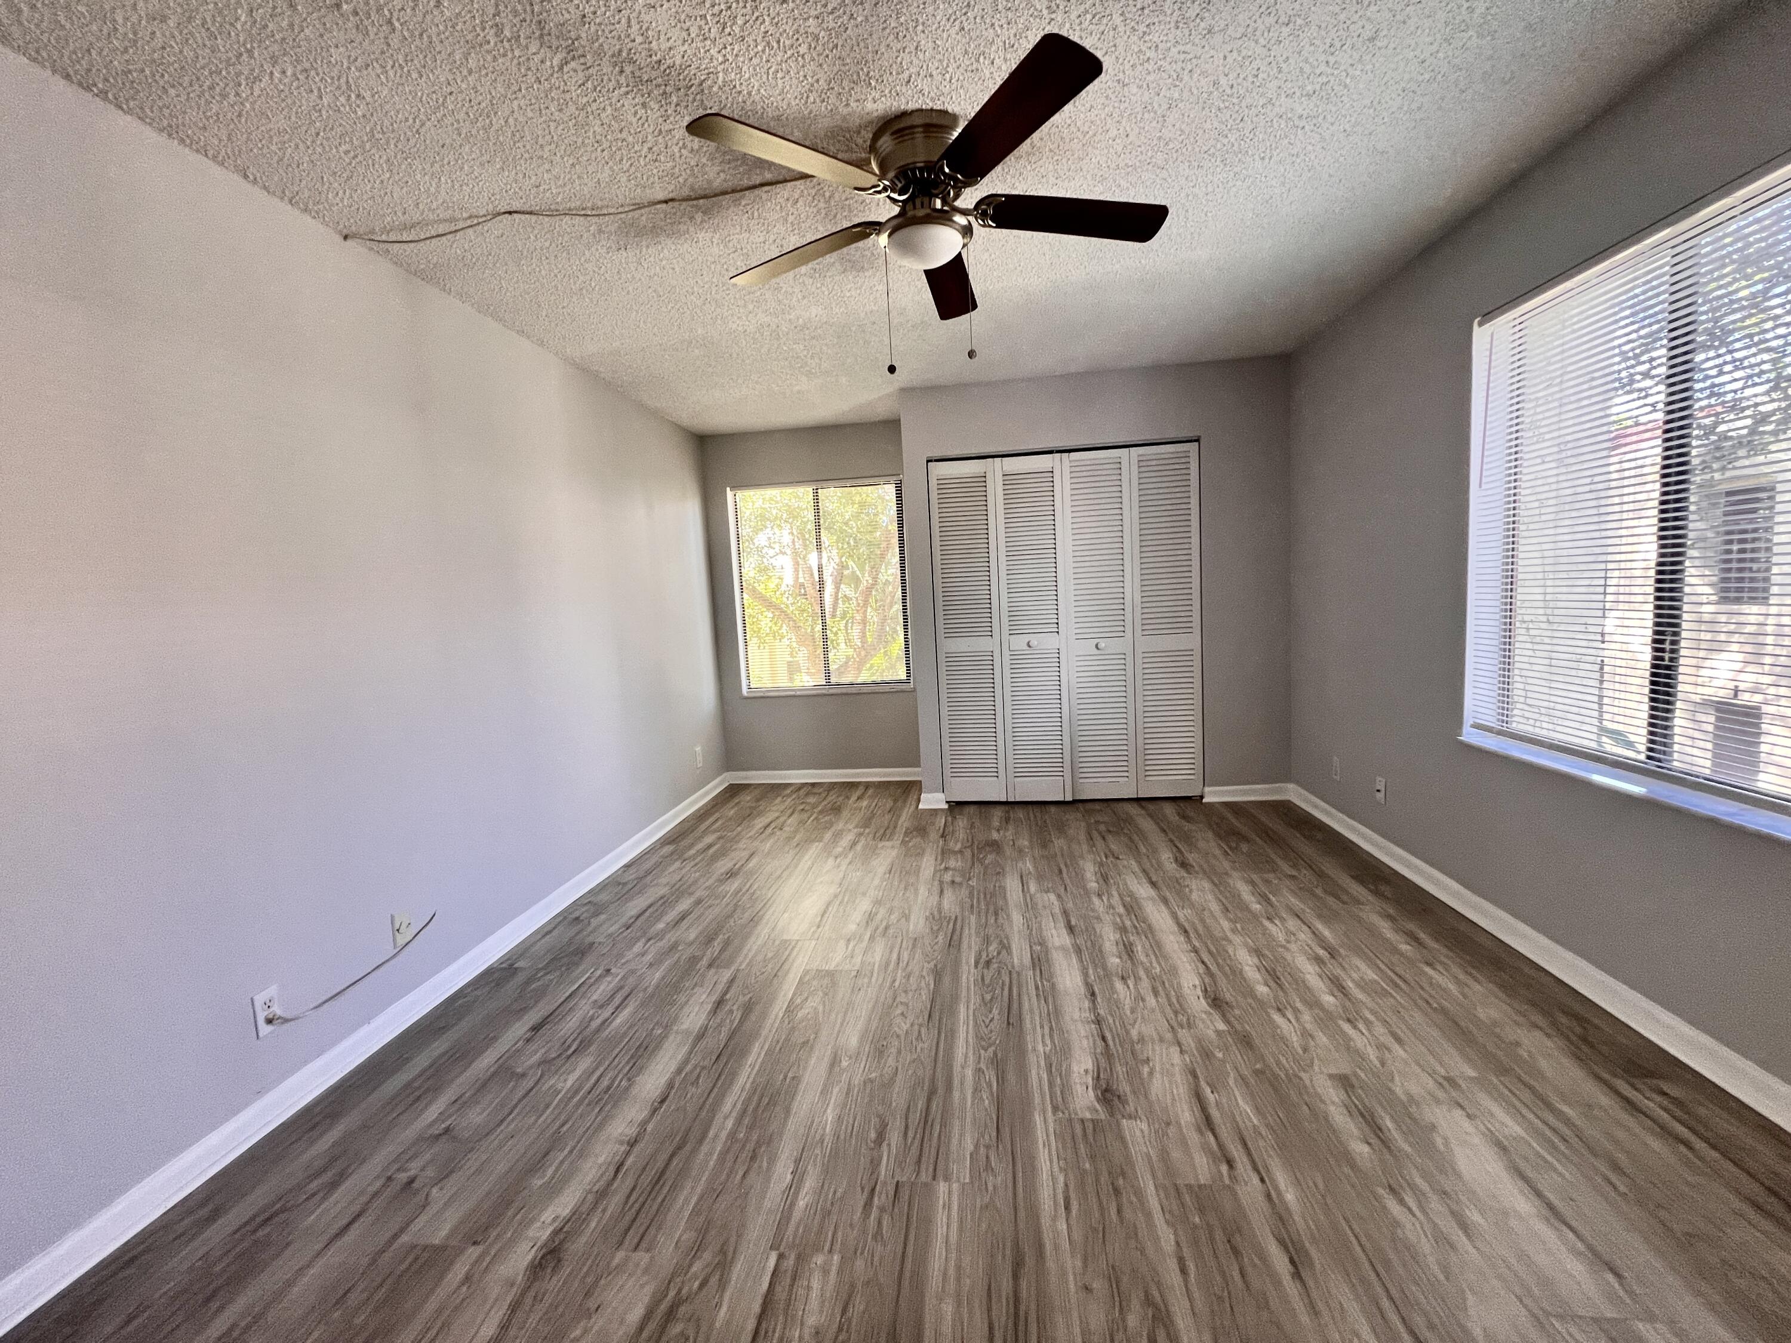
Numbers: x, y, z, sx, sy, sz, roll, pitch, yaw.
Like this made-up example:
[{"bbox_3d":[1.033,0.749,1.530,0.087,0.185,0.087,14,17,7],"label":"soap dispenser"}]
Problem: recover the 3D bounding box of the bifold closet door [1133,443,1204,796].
[{"bbox_3d":[1.557,-0.262,3.855,0.368,2.016,0.030,-2,6,7],"label":"bifold closet door"}]

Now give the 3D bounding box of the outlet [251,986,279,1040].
[{"bbox_3d":[-1.635,0.883,1.756,0.008,0.115,0.067,-2,6,7],"label":"outlet"}]

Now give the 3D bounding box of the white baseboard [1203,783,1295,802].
[{"bbox_3d":[2.028,0.703,3.879,0.478,0.088,0.015,-2,6,7],"label":"white baseboard"}]

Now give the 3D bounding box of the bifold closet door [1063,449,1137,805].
[{"bbox_3d":[1.187,-0.246,3.902,0.379,2.016,0.030,-2,6,7],"label":"bifold closet door"}]

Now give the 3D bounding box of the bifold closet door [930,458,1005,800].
[{"bbox_3d":[0.440,-0.213,3.997,0.385,2.016,0.030,-2,6,7],"label":"bifold closet door"}]

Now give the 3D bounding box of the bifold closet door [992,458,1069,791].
[{"bbox_3d":[0.815,-0.229,3.950,0.371,2.016,0.030,-2,6,7],"label":"bifold closet door"}]

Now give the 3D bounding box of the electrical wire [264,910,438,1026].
[{"bbox_3d":[-1.590,0.887,2.024,0.035,0.069,0.562,-2,6,7],"label":"electrical wire"}]

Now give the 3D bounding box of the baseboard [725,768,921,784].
[{"bbox_3d":[-0.503,0.748,4.806,1.451,0.088,0.015,-2,6,7],"label":"baseboard"}]

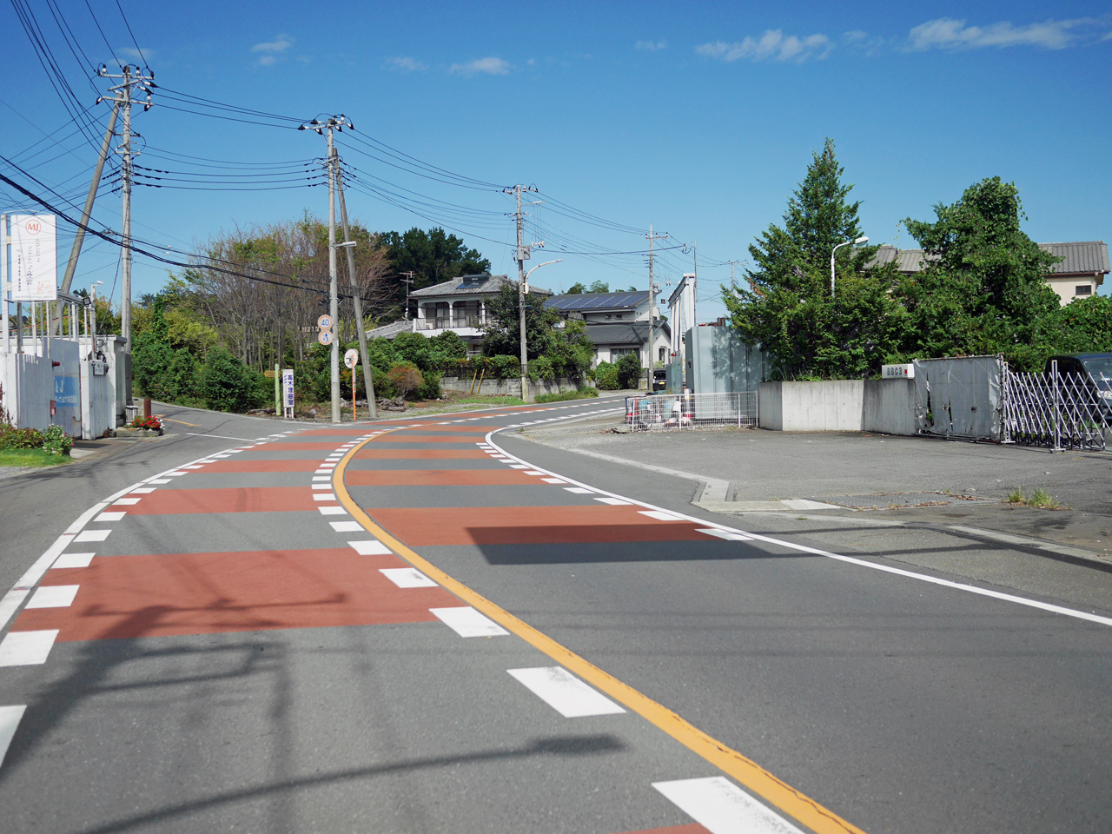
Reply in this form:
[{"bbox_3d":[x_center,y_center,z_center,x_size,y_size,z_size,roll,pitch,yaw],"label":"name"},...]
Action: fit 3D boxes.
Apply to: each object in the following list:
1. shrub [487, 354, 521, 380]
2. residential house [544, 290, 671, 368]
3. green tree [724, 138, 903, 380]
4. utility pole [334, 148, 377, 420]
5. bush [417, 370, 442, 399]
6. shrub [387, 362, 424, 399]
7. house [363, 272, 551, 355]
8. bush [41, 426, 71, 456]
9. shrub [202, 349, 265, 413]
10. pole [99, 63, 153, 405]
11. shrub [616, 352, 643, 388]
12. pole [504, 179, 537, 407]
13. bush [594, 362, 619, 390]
[{"bbox_3d":[-3.097,-3.019,77.000,1.850,1.613,1.500,0,1,10],"label":"shrub"},{"bbox_3d":[4.440,-6.720,109.379,10.300,7.900,8.200,0,1,25],"label":"residential house"},{"bbox_3d":[9.021,-5.492,45.000,6.100,8.580,5.900,-1,1,0],"label":"green tree"},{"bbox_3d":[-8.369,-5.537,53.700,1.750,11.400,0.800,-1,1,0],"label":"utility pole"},{"bbox_3d":[-6.591,-1.653,67.000,1.400,1.540,1.350,-1,1,0],"label":"bush"},{"bbox_3d":[-7.859,-1.903,67.000,1.750,1.947,1.600,0,1,10],"label":"shrub"},{"bbox_3d":[-6.544,-6.388,93.946,12.400,7.900,6.800,0,1,25],"label":"house"},{"bbox_3d":[-11.673,0.537,30.000,0.740,0.730,0.720,-1,1,0],"label":"bush"},{"bbox_3d":[-15.070,-1.704,60.000,2.900,3.042,2.700,-1,1,0],"label":"shrub"},{"bbox_3d":[-15.479,-6.464,46.300,1.850,12.580,0.800,-1,1,-5],"label":"pole"},{"bbox_3d":[5.370,-3.432,94.000,2.000,2.733,1.900,-1,1,0],"label":"shrub"},{"bbox_3d":[-2.026,-7.129,74.000,1.850,12.504,0.500,0,1,17],"label":"pole"},{"bbox_3d":[3.718,-3.003,94.000,1.800,2.065,1.700,-1,1,0],"label":"bush"}]

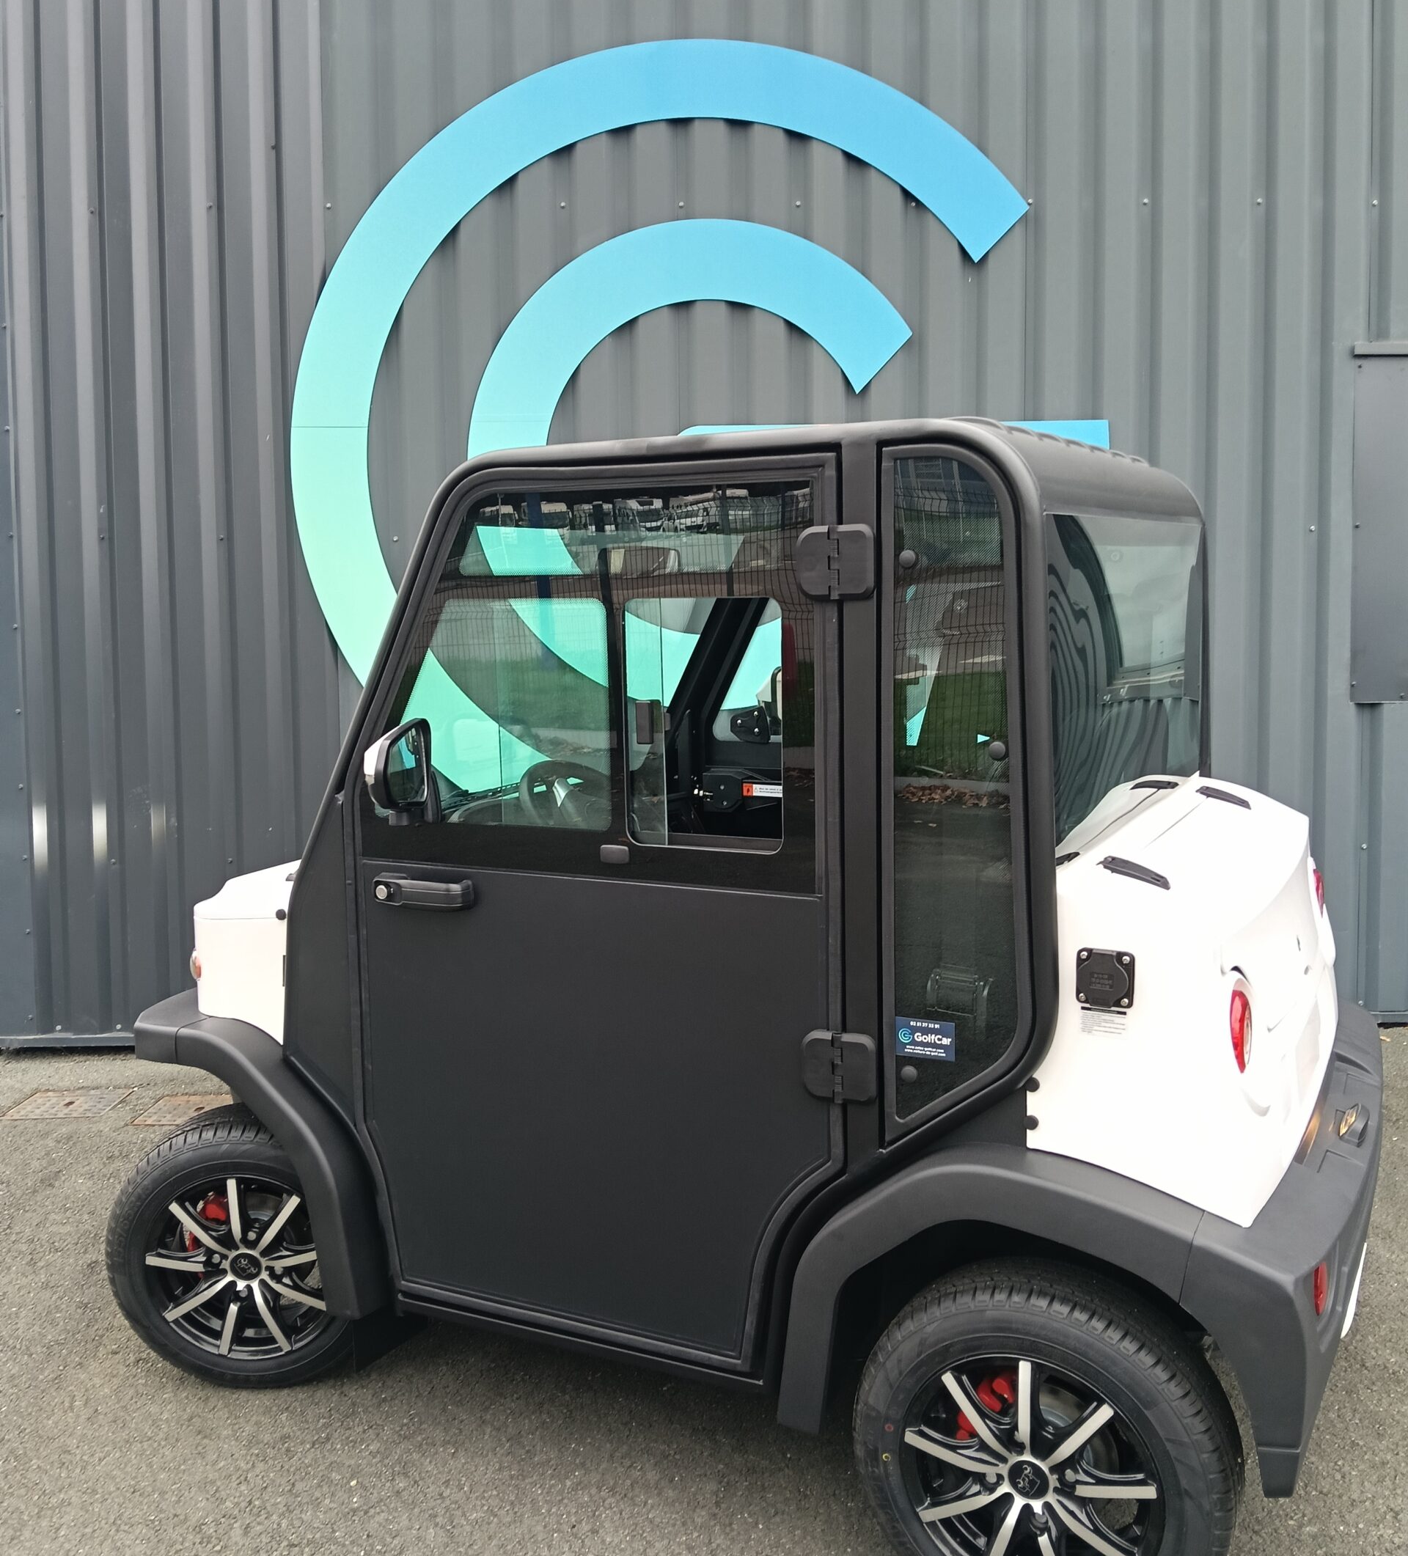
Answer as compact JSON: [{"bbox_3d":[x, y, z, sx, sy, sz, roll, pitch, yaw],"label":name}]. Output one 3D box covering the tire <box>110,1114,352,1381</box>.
[{"bbox_3d":[-0.858,0.914,2.778,0.535,0.530,0.165,-1,4,-1],"label":"tire"}]

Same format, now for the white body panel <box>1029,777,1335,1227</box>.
[{"bbox_3d":[0.899,0.291,2.481,0.390,0.600,1.150,2,5,28],"label":"white body panel"}]

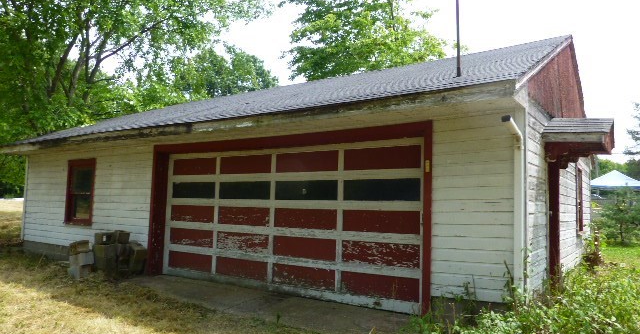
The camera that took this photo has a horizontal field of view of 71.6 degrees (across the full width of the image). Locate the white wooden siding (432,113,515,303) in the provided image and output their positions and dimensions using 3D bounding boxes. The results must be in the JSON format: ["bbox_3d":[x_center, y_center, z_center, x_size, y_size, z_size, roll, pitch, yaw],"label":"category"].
[{"bbox_3d":[1.669,0.433,4.853,0.877,1.997,0.100,-2,-6,34],"label":"white wooden siding"}]

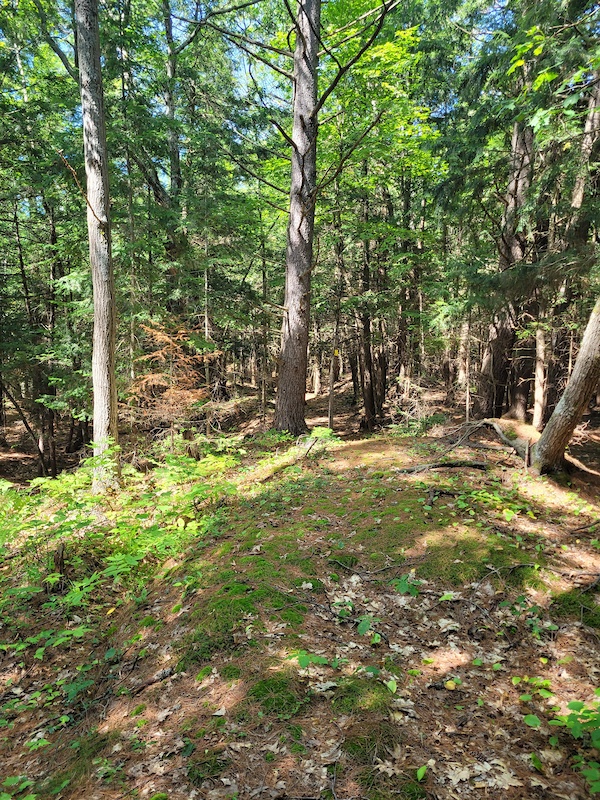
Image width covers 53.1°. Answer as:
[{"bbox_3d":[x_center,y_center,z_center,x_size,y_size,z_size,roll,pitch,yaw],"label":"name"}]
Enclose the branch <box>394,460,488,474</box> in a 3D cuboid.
[{"bbox_3d":[1.530,0.730,6.500,1.020,0.100,0.170,0,7,0],"label":"branch"}]

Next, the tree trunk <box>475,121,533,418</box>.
[{"bbox_3d":[3.360,-2.100,9.980,0.750,4.860,0.600,2,7,17],"label":"tree trunk"}]

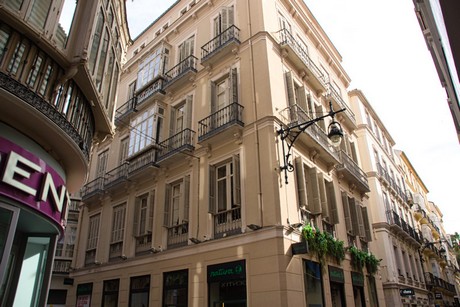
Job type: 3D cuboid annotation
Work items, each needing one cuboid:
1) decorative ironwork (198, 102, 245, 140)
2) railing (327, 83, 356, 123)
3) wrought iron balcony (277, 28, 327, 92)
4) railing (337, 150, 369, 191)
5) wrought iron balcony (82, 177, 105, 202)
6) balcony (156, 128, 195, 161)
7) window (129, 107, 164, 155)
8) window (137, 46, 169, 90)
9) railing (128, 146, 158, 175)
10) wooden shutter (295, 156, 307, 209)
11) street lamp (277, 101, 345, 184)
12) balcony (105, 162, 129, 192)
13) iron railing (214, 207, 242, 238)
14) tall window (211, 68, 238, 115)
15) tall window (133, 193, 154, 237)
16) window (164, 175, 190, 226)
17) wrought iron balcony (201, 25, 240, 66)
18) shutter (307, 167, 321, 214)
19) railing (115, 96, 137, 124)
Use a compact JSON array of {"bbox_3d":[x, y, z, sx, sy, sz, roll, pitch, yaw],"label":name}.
[{"bbox_3d":[-0.416,-1.272,15.344,2.300,1.090,0.560,-22,-32,38],"label":"decorative ironwork"},{"bbox_3d":[7.172,-2.996,22.646,0.580,1.080,4.880,-18,-29,32],"label":"railing"},{"bbox_3d":[3.811,-4.598,17.670,0.437,0.850,4.720,-18,-30,32],"label":"wrought iron balcony"},{"bbox_3d":[7.292,1.202,20.107,0.507,0.909,5.487,-18,-30,32],"label":"railing"},{"bbox_3d":[-8.434,2.223,21.542,2.360,0.885,0.448,-23,-32,38],"label":"wrought iron balcony"},{"bbox_3d":[-2.730,-0.289,17.334,2.381,1.029,0.470,-23,-33,38],"label":"balcony"},{"bbox_3d":[-4.860,-1.160,19.787,2.470,2.600,0.520,-22,-32,38],"label":"window"},{"bbox_3d":[-4.869,-5.229,21.532,2.520,2.550,0.520,-22,-32,38],"label":"window"},{"bbox_3d":[-4.772,0.479,18.999,2.380,1.040,0.520,-22,-32,38],"label":"railing"},{"bbox_3d":[2.935,1.179,14.013,0.304,2.127,0.080,-19,-30,32],"label":"wooden shutter"},{"bbox_3d":[2.975,-0.440,12.325,2.502,2.608,0.496,-18,-30,32],"label":"street lamp"},{"bbox_3d":[-6.640,1.400,20.596,2.372,1.029,0.470,-23,-33,38],"label":"balcony"},{"bbox_3d":[-0.126,2.748,13.715,1.530,1.010,0.110,-22,-32,38],"label":"iron railing"},{"bbox_3d":[-0.257,-2.439,16.074,1.540,3.070,0.270,-22,-32,38],"label":"tall window"},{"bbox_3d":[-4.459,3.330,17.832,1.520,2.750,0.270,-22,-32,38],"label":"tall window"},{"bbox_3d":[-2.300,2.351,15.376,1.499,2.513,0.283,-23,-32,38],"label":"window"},{"bbox_3d":[-0.504,-5.312,17.184,2.260,1.010,0.520,-22,-32,38],"label":"wrought iron balcony"},{"bbox_3d":[3.617,1.607,14.776,0.353,2.058,0.080,-19,-30,32],"label":"shutter"},{"bbox_3d":[-6.612,-2.717,22.428,2.244,0.980,0.470,-23,-33,38],"label":"railing"}]

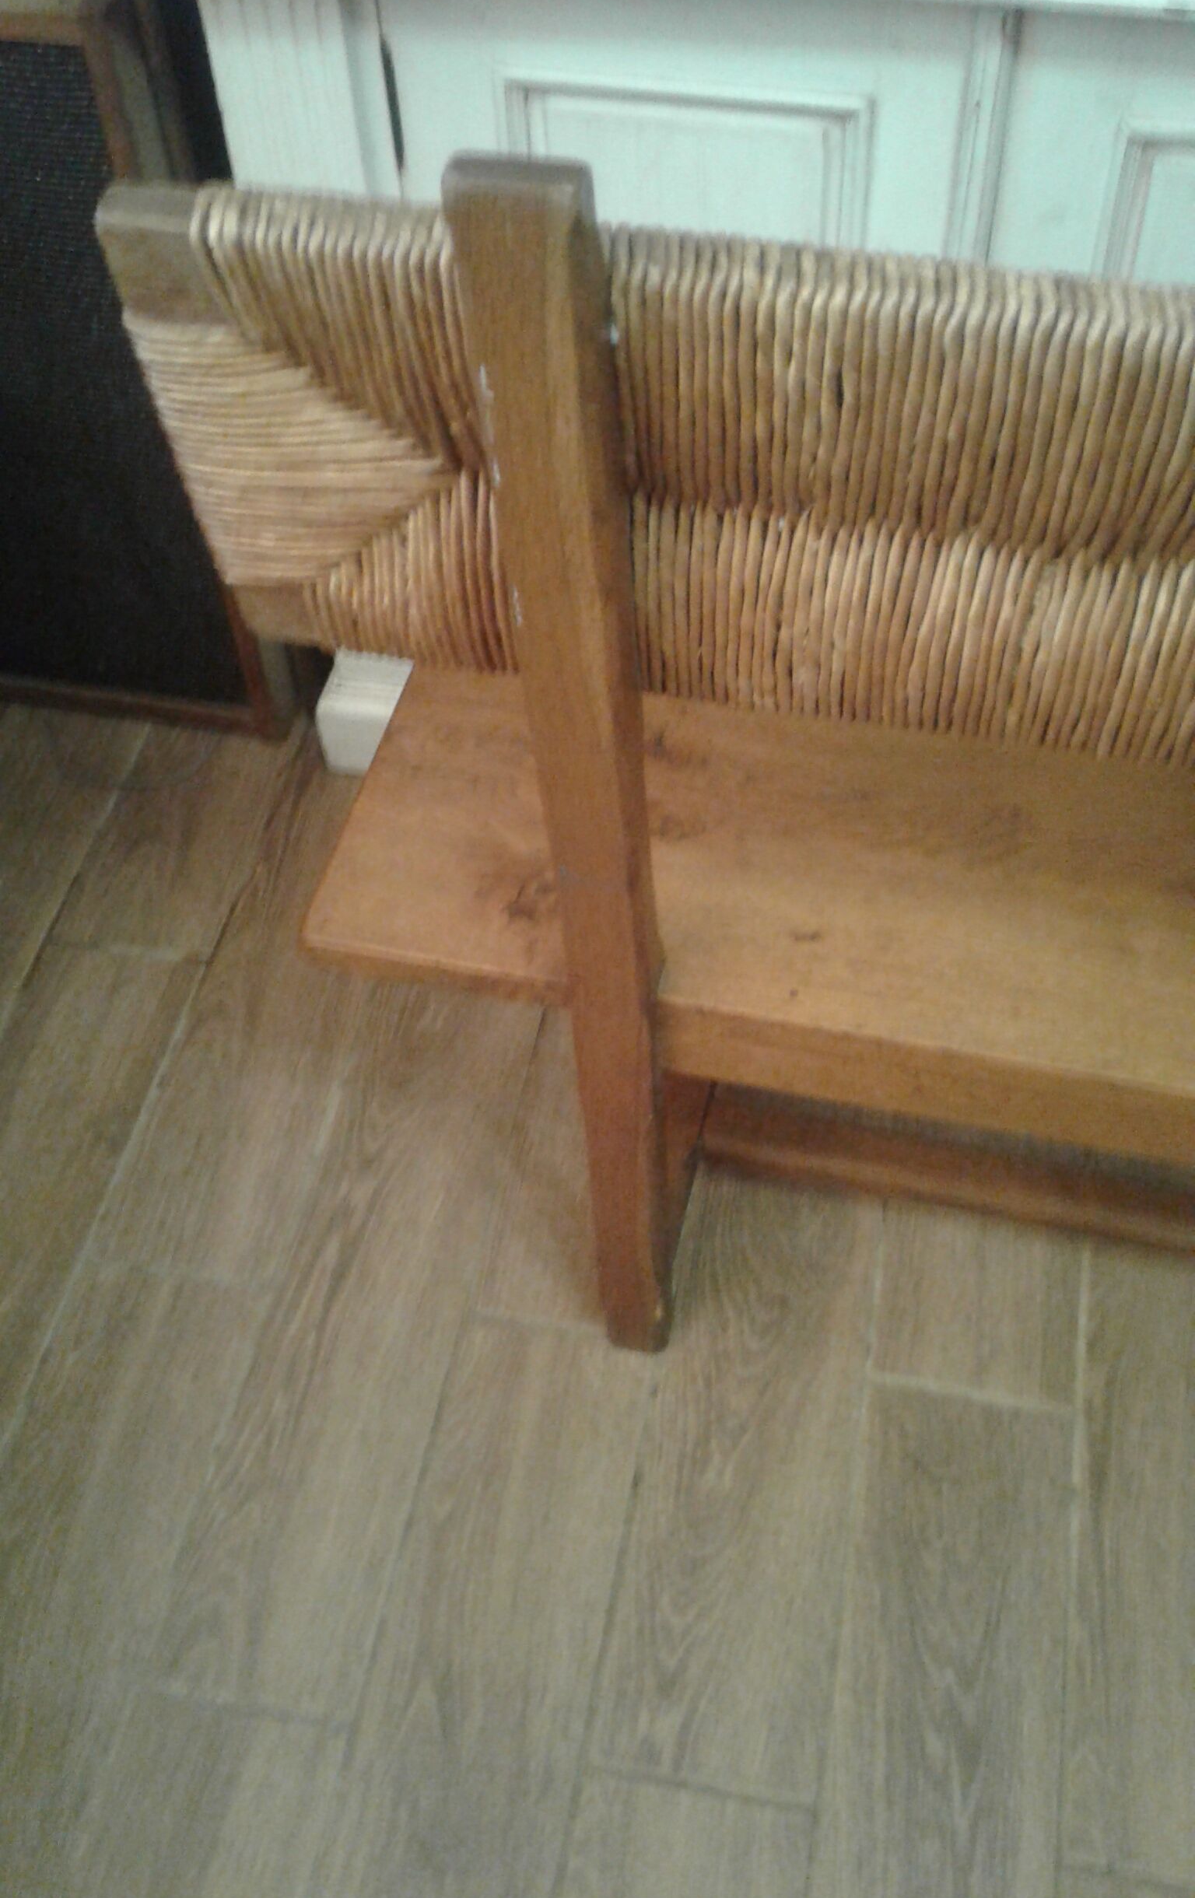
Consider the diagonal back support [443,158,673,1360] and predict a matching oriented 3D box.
[{"bbox_3d":[0.006,0.010,0.934,0.047,0.935,0.055,12,55,13],"label":"diagonal back support"}]

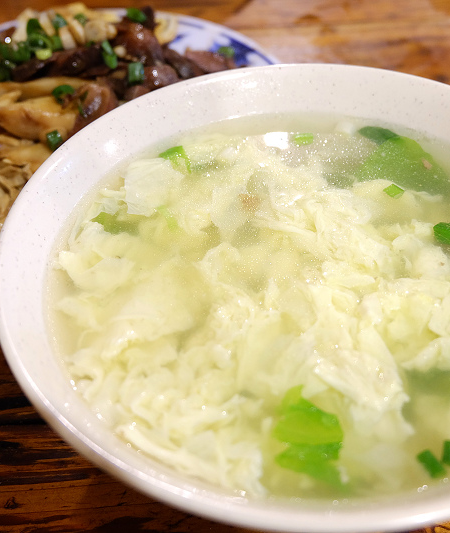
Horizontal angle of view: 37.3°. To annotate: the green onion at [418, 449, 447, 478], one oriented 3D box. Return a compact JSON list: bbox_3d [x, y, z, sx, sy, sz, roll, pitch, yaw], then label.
[{"bbox_3d":[0.053,0.051,0.170,0.004,0.004,0.006,-21,48,-16],"label":"green onion"}]

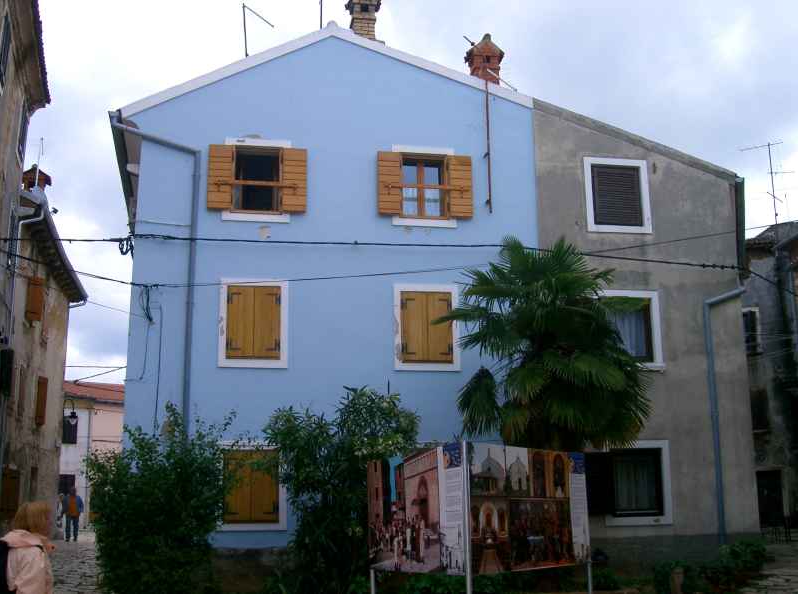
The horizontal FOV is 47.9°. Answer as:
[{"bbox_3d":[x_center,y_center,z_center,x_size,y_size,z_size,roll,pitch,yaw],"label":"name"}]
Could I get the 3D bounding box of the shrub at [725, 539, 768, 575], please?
[{"bbox_3d":[5.227,3.910,13.510,0.620,0.538,0.560,1,-11,-8],"label":"shrub"}]

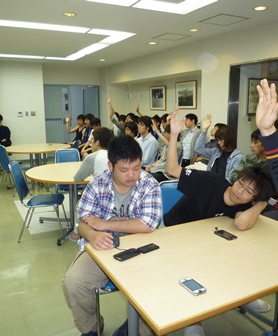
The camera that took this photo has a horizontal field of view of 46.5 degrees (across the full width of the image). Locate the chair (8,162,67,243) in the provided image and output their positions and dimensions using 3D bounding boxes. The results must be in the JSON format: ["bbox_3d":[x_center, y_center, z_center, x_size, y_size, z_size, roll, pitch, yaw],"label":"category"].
[{"bbox_3d":[-1.074,0.342,3.574,0.560,0.810,0.480,-2,11,-6],"label":"chair"}]

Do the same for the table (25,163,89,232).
[{"bbox_3d":[-0.693,0.367,3.775,1.220,0.700,1.220,-6,12,-28],"label":"table"}]

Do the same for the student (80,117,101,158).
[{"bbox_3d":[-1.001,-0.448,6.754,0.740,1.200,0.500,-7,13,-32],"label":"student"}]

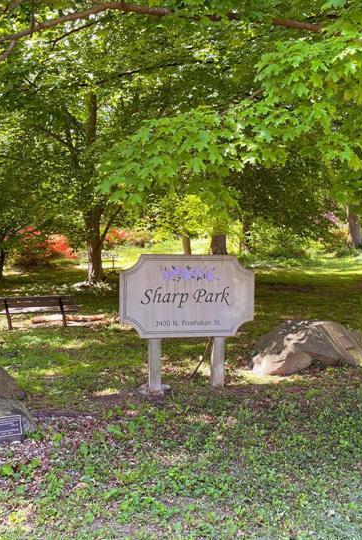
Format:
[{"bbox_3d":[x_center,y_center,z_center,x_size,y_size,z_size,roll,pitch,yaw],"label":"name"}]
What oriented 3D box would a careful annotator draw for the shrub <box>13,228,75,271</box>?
[{"bbox_3d":[-6.356,-0.820,25.000,2.800,1.950,2.100,0,0,0],"label":"shrub"}]

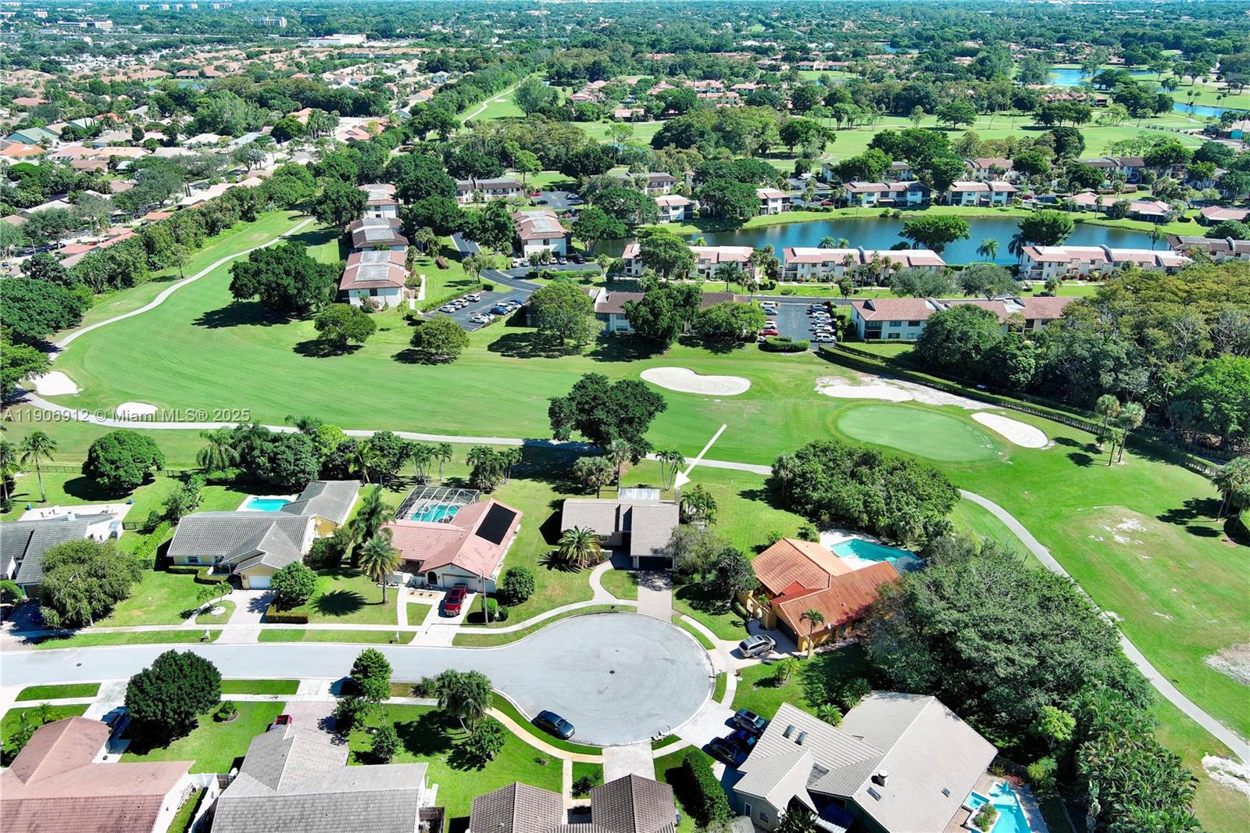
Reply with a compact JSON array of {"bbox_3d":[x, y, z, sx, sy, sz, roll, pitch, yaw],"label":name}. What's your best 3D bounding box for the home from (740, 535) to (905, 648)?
[{"bbox_3d":[26.380,22.678,136.685,19.500,5.100,17.100,-13,27,-27],"label":"home"}]

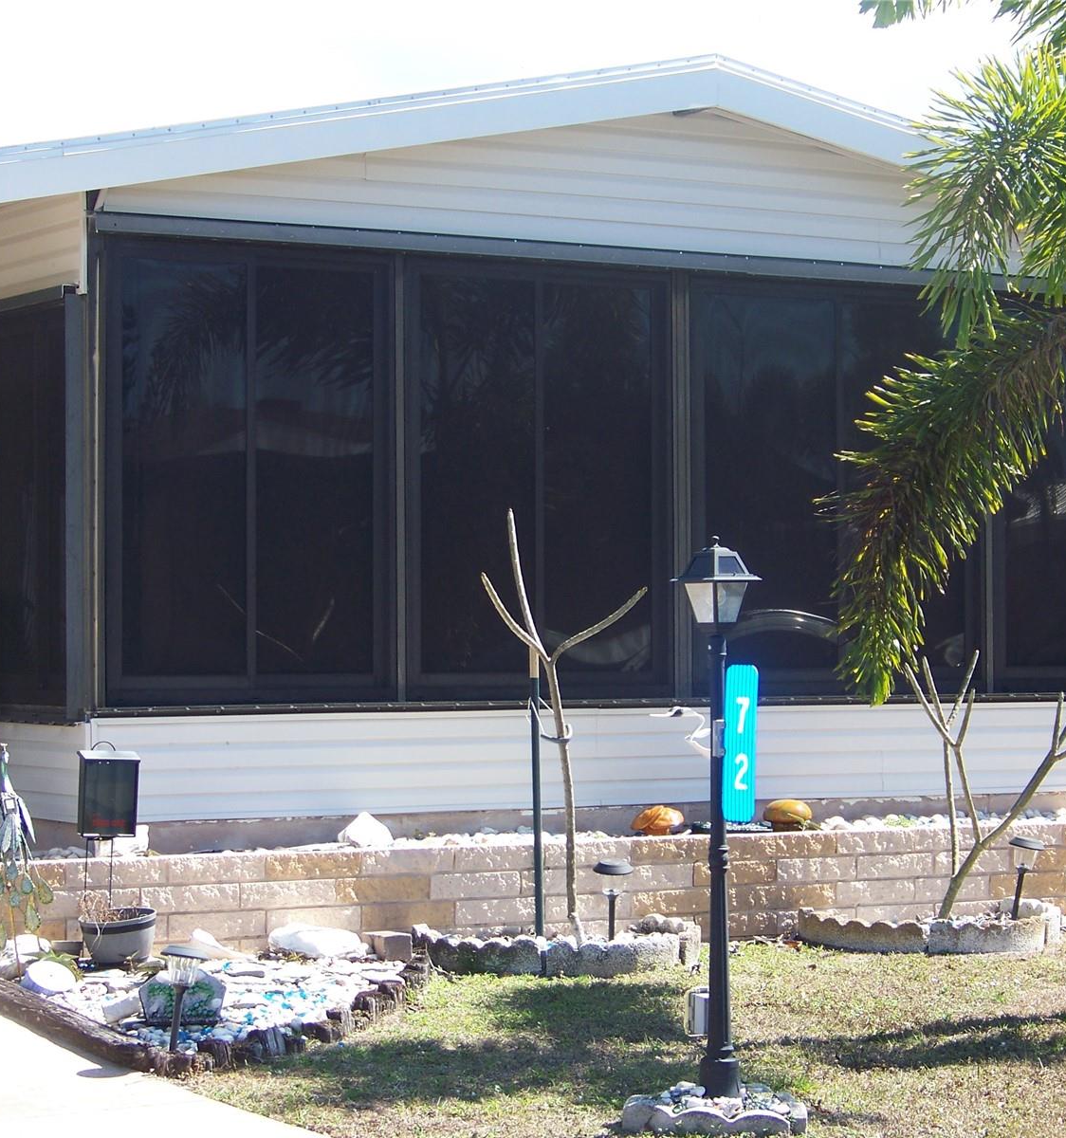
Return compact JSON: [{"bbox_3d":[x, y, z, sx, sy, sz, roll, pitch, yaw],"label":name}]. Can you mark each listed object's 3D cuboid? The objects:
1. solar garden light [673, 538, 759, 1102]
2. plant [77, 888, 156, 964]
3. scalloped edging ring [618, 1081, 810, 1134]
[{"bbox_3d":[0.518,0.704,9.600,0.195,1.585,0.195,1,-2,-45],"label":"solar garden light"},{"bbox_3d":[-1.495,1.286,12.300,0.290,0.265,0.280,0,-1,0],"label":"plant"},{"bbox_3d":[0.506,1.516,9.580,0.525,0.100,0.470,0,-1,0],"label":"scalloped edging ring"}]

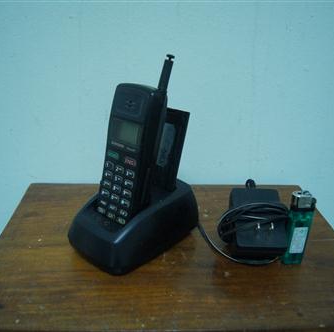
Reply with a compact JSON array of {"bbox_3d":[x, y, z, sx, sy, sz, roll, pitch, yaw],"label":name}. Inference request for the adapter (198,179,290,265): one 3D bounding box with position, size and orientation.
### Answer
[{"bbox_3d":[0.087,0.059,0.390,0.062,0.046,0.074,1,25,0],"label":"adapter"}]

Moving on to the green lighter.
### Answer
[{"bbox_3d":[0.123,0.058,0.353,0.021,0.079,0.011,2,25,2],"label":"green lighter"}]

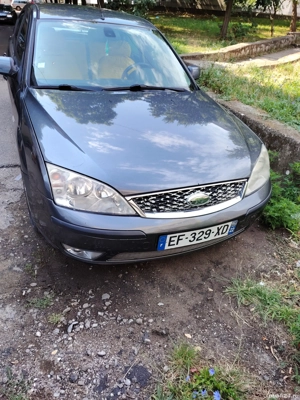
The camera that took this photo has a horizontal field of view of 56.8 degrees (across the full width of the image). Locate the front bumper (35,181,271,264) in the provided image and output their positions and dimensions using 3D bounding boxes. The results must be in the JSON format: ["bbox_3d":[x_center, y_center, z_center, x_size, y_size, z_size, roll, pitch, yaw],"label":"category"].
[{"bbox_3d":[0.170,0.072,1.815,1.760,0.450,0.620,-9,36,-22],"label":"front bumper"}]

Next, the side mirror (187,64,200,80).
[{"bbox_3d":[0.430,-1.341,2.933,0.220,0.155,0.125,-9,36,-22],"label":"side mirror"}]

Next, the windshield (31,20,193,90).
[{"bbox_3d":[-0.342,-1.370,2.515,1.460,0.170,0.930,-9,64,-22],"label":"windshield"}]

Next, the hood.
[{"bbox_3d":[0.028,-0.507,1.942,1.550,0.250,1.250,-9,44,-22],"label":"hood"}]

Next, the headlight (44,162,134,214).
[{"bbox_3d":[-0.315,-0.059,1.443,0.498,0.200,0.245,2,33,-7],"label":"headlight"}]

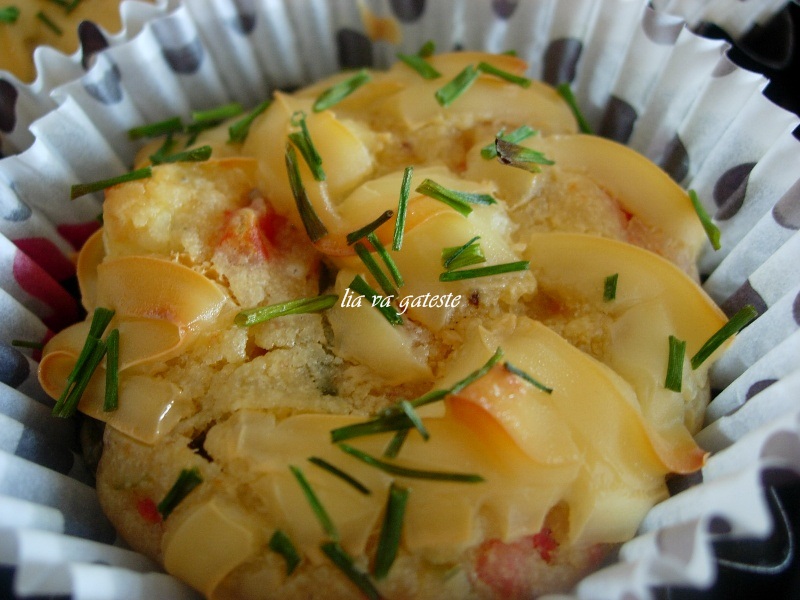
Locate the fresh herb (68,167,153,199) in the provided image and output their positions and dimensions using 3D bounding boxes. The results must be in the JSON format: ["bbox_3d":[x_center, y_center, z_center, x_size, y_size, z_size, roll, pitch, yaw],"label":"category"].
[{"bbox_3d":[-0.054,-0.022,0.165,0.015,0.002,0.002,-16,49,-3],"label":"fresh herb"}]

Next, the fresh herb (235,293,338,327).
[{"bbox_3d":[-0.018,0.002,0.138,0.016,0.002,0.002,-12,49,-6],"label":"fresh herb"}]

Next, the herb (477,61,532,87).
[{"bbox_3d":[0.019,-0.041,0.160,0.011,0.002,0.002,28,49,27],"label":"herb"}]

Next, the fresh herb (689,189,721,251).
[{"bbox_3d":[0.048,-0.013,0.137,0.001,0.001,0.011,-9,63,-10],"label":"fresh herb"}]

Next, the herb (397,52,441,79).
[{"bbox_3d":[0.003,-0.044,0.163,0.002,0.002,0.012,-23,43,-26],"label":"herb"}]

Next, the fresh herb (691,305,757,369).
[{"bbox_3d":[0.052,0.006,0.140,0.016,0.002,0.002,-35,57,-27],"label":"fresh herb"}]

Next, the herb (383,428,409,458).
[{"bbox_3d":[0.000,0.020,0.124,0.002,0.001,0.005,23,57,19],"label":"herb"}]

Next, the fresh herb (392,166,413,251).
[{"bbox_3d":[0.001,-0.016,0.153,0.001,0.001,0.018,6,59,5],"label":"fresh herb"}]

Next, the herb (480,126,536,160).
[{"bbox_3d":[0.018,-0.026,0.143,0.011,0.001,0.002,-27,53,-23],"label":"herb"}]

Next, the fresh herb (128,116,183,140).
[{"bbox_3d":[-0.042,-0.030,0.151,0.009,0.002,0.002,-22,49,-20],"label":"fresh herb"}]

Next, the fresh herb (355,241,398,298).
[{"bbox_3d":[-0.003,-0.004,0.123,0.001,0.001,0.009,-33,72,-12],"label":"fresh herb"}]

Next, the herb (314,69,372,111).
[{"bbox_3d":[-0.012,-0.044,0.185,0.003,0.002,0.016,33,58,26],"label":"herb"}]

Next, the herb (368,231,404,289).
[{"bbox_3d":[-0.002,-0.006,0.125,0.001,0.001,0.010,-21,59,-13],"label":"herb"}]

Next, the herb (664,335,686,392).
[{"bbox_3d":[0.036,0.008,0.116,0.002,0.001,0.008,23,57,-10],"label":"herb"}]

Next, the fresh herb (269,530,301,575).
[{"bbox_3d":[-0.013,0.029,0.102,0.002,0.001,0.005,-25,65,-6],"label":"fresh herb"}]

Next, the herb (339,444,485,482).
[{"bbox_3d":[0.001,0.020,0.107,0.018,0.001,0.002,12,66,6],"label":"herb"}]

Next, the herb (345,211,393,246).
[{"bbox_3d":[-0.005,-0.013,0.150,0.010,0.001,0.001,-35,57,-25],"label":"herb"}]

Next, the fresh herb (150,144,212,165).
[{"bbox_3d":[-0.036,-0.024,0.145,0.009,0.001,0.002,-12,60,-2],"label":"fresh herb"}]

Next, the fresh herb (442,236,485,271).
[{"bbox_3d":[0.009,-0.006,0.124,0.006,0.002,0.004,-12,58,-7],"label":"fresh herb"}]

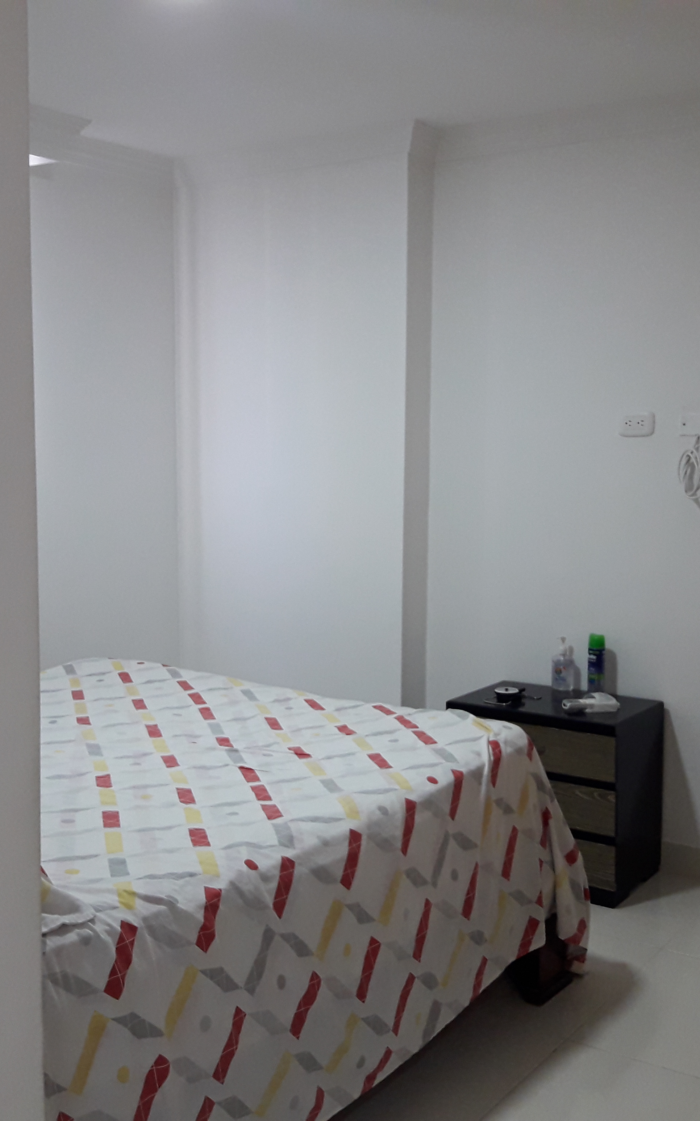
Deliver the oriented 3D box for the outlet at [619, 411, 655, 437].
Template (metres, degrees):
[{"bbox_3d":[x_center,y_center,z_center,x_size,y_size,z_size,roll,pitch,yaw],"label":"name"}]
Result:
[{"bbox_3d":[0.882,-0.419,3.721,0.115,0.074,0.012,4,7,33],"label":"outlet"}]

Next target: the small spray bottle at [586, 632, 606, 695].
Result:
[{"bbox_3d":[0.780,0.333,3.820,0.053,0.196,0.053,0,6,0],"label":"small spray bottle"}]

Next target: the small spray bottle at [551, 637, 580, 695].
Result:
[{"bbox_3d":[0.688,0.336,3.894,0.066,0.174,0.045,5,7,39],"label":"small spray bottle"}]

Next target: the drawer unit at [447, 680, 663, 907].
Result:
[{"bbox_3d":[0.634,0.703,3.759,0.554,0.532,0.388,4,7,33],"label":"drawer unit"}]

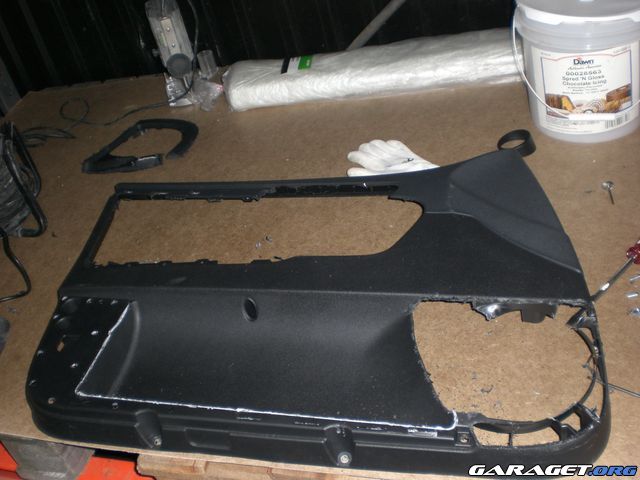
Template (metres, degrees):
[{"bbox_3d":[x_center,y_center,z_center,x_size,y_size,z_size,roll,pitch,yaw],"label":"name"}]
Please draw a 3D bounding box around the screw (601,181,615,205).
[{"bbox_3d":[0.507,-0.078,1.225,0.022,0.022,0.046,-6,48,12],"label":"screw"}]

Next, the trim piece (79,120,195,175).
[{"bbox_3d":[-0.444,-0.248,1.780,0.276,0.030,0.232,-2,37,17],"label":"trim piece"}]

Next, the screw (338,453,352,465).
[{"bbox_3d":[0.033,0.279,0.891,0.016,0.018,0.016,-4,55,6],"label":"screw"}]

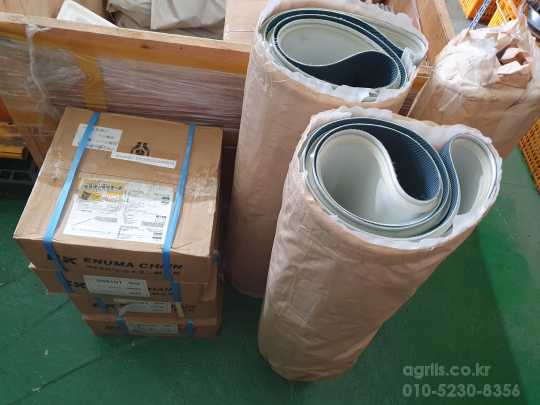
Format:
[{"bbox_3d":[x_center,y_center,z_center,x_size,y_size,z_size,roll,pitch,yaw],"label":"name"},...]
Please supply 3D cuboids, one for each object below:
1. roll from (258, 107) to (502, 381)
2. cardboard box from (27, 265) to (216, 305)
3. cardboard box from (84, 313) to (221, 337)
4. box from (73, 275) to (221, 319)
[{"bbox_3d":[0.210,0.190,1.145,0.435,0.927,0.356,-20,58,-20],"label":"roll"},{"bbox_3d":[-0.365,0.061,1.165,0.424,0.142,0.392,5,56,-10],"label":"cardboard box"},{"bbox_3d":[-0.376,0.256,1.429,0.406,0.167,0.392,5,56,-10],"label":"cardboard box"},{"bbox_3d":[-0.355,0.145,1.302,0.409,0.170,0.392,5,56,-10],"label":"box"}]

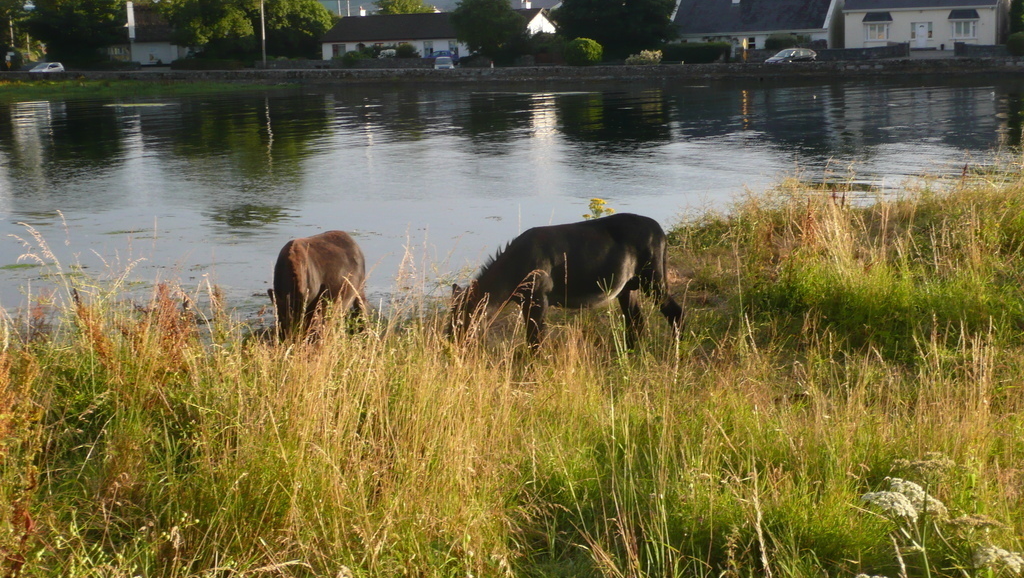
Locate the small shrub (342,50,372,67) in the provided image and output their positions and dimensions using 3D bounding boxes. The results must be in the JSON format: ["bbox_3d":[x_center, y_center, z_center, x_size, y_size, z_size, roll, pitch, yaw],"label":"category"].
[{"bbox_3d":[-13.684,-20.415,131.000,2.600,1.750,2.200,-3,10,-6],"label":"small shrub"}]

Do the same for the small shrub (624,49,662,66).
[{"bbox_3d":[10.669,-18.701,120.000,3.000,1.500,2.200,2,10,18],"label":"small shrub"}]

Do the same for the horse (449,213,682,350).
[{"bbox_3d":[0.416,0.027,11.300,1.750,1.130,0.500,-4,10,-18],"label":"horse"}]

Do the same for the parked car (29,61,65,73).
[{"bbox_3d":[-48.729,-23.002,155.000,1.700,1.460,4.000,3,11,27],"label":"parked car"}]

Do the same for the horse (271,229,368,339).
[{"bbox_3d":[-1.539,0.107,11.700,0.500,1.100,1.500,1,10,13],"label":"horse"}]

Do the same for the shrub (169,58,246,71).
[{"bbox_3d":[-28.204,-20.701,137.000,7.300,1.400,1.600,2,10,20],"label":"shrub"}]

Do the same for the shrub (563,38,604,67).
[{"bbox_3d":[5.849,-19.347,121.000,3.100,2.400,3.000,-1,9,3],"label":"shrub"}]

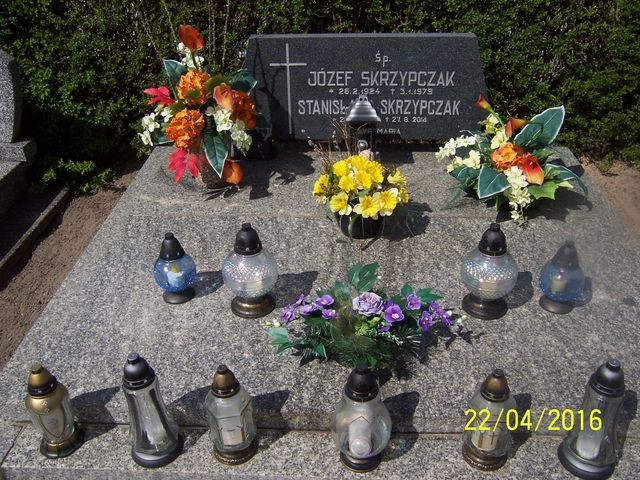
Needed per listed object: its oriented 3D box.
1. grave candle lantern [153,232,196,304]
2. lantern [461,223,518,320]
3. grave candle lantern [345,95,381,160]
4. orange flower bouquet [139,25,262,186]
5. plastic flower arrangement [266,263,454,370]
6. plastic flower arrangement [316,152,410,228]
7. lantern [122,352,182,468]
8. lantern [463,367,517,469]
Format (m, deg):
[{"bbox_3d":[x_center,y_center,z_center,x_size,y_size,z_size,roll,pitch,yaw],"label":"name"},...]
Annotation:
[{"bbox_3d":[-0.393,0.067,1.647,0.109,0.200,0.109,0,31,3],"label":"grave candle lantern"},{"bbox_3d":[0.433,0.068,1.551,0.141,0.252,0.141,0,31,3],"label":"lantern"},{"bbox_3d":[0.158,-0.378,2.196,0.123,0.295,0.123,0,31,3],"label":"grave candle lantern"},{"bbox_3d":[-0.425,-0.460,2.127,0.424,0.540,0.353,0,31,3],"label":"orange flower bouquet"},{"bbox_3d":[0.101,0.166,1.479,0.460,0.177,0.343,0,31,3],"label":"plastic flower arrangement"},{"bbox_3d":[0.128,-0.145,1.911,0.298,0.253,0.283,0,31,3],"label":"plastic flower arrangement"},{"bbox_3d":[-0.358,0.336,1.258,0.109,0.270,0.109,0,31,3],"label":"lantern"},{"bbox_3d":[0.348,0.349,1.231,0.096,0.236,0.096,0,31,3],"label":"lantern"}]

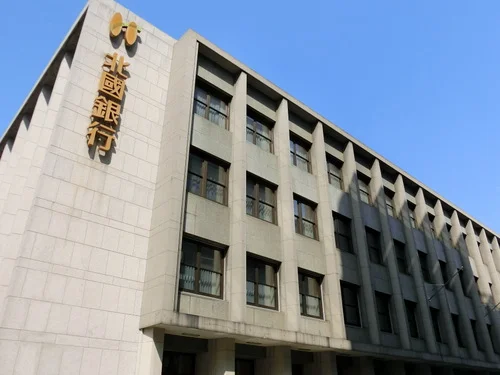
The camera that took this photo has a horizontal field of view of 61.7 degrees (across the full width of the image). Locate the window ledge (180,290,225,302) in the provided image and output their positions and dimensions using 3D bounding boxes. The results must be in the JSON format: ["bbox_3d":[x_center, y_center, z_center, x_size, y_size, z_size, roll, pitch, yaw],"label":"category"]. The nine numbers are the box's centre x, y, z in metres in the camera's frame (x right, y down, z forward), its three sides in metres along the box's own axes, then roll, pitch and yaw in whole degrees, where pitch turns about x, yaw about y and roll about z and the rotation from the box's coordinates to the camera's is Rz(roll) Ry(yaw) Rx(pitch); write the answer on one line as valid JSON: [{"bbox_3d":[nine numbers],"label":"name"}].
[{"bbox_3d":[-1.728,3.712,14.336,2.375,0.122,0.289,23,-36,-37],"label":"window ledge"}]

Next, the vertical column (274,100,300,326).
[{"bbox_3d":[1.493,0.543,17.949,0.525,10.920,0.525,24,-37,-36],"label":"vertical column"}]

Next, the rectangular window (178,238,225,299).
[{"bbox_3d":[-1.837,2.829,14.912,2.331,1.976,0.189,23,-36,-37],"label":"rectangular window"}]

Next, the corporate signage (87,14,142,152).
[{"bbox_3d":[-4.854,-3.866,14.862,1.060,6.180,0.273,24,-37,-36],"label":"corporate signage"}]

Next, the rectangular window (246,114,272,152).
[{"bbox_3d":[0.264,-2.680,19.993,2.331,1.998,0.189,23,-36,-37],"label":"rectangular window"}]

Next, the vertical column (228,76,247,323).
[{"bbox_3d":[-0.435,-0.282,17.213,0.400,11.355,0.533,23,-36,-37],"label":"vertical column"}]

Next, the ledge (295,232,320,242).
[{"bbox_3d":[2.312,2.202,18.311,2.058,0.084,0.283,24,-37,-36],"label":"ledge"}]

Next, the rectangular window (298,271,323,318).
[{"bbox_3d":[2.235,4.453,17.260,2.047,1.932,0.168,24,-37,-36],"label":"rectangular window"}]

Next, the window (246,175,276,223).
[{"bbox_3d":[0.272,0.555,17.382,2.048,1.942,0.168,24,-37,-36],"label":"window"}]

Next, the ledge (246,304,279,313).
[{"bbox_3d":[0.383,4.417,15.059,2.058,0.084,0.283,24,-37,-36],"label":"ledge"}]

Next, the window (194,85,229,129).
[{"bbox_3d":[-1.823,-3.582,18.270,2.331,1.998,0.189,23,-36,-37],"label":"window"}]

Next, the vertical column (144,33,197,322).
[{"bbox_3d":[-2.718,-1.167,14.947,0.483,11.728,1.102,24,-37,-36],"label":"vertical column"}]

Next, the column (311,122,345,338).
[{"bbox_3d":[3.737,1.521,20.658,0.400,11.355,0.533,23,-36,-37],"label":"column"}]

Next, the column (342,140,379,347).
[{"bbox_3d":[5.823,2.423,22.380,0.400,11.355,0.533,23,-36,-37],"label":"column"}]

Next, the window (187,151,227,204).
[{"bbox_3d":[-1.682,-0.294,15.812,2.047,1.953,0.168,24,-37,-36],"label":"window"}]

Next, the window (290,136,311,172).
[{"bbox_3d":[2.200,-1.661,20.635,2.047,1.911,0.168,24,-37,-36],"label":"window"}]

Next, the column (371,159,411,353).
[{"bbox_3d":[7.909,3.325,24.103,0.400,11.355,0.533,23,-36,-37],"label":"column"}]

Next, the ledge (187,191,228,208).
[{"bbox_3d":[-1.725,0.524,16.001,2.375,0.144,0.289,23,-36,-37],"label":"ledge"}]

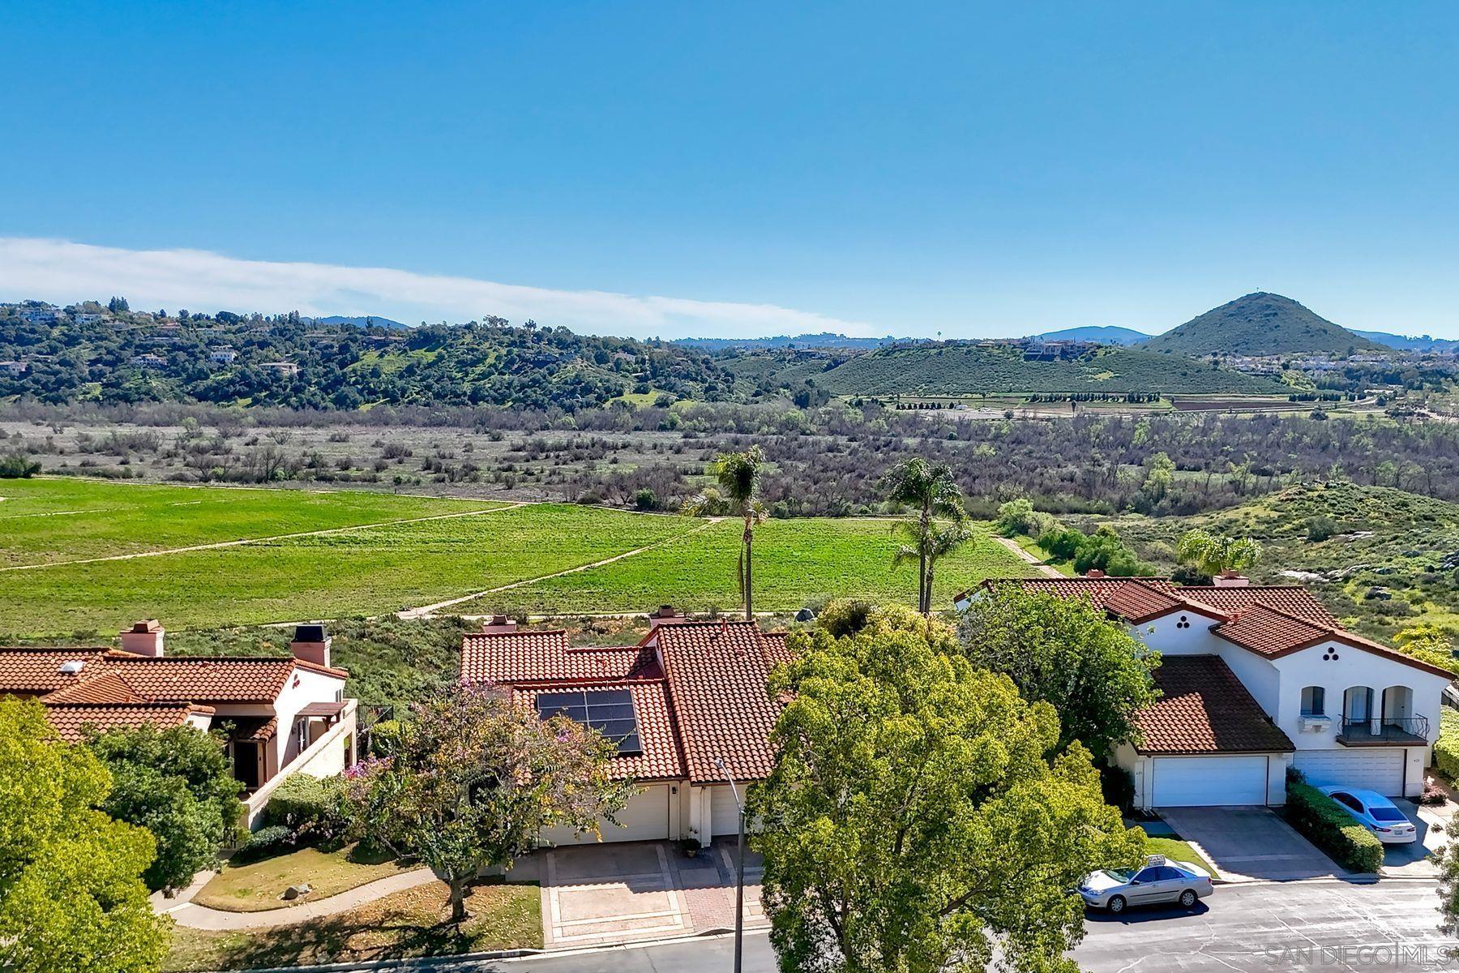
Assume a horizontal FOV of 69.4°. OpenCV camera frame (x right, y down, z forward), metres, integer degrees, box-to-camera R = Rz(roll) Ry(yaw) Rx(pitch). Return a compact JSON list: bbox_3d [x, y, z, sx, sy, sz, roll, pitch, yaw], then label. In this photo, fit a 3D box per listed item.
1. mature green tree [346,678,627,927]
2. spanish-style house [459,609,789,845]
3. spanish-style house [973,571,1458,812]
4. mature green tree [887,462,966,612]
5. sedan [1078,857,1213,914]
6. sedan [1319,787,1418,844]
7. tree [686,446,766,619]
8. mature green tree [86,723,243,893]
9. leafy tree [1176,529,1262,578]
[{"bbox_3d":[-7.825,10.626,35.377,9.100,7.700,8.600,0,7,0],"label":"mature green tree"},{"bbox_3d":[-3.741,9.509,48.136,16.400,6.600,17.800,-1,7,-11],"label":"spanish-style house"},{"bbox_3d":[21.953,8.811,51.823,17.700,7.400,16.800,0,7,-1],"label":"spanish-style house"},{"bbox_3d":[10.638,5.188,58.075,4.700,13.000,4.500,0,7,0],"label":"mature green tree"},{"bbox_3d":[14.648,13.769,37.527,4.805,1.490,1.795,-1,7,-11],"label":"sedan"},{"bbox_3d":[26.041,12.988,43.398,1.810,1.455,4.780,0,7,-1],"label":"sedan"},{"bbox_3d":[-0.211,4.558,60.519,4.600,13.600,4.600,0,7,0],"label":"tree"},{"bbox_3d":[-19.427,11.220,36.462,4.900,6.200,4.900,0,7,0],"label":"mature green tree"},{"bbox_3d":[28.884,6.912,62.818,5.100,8.500,5.000,0,7,0],"label":"leafy tree"}]

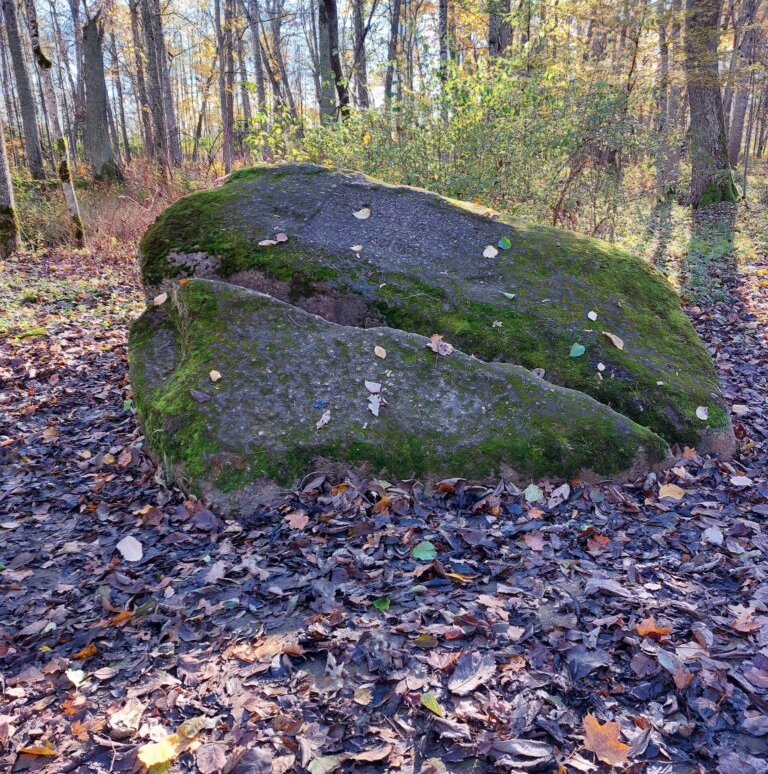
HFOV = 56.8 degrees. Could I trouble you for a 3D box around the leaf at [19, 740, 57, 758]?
[{"bbox_3d":[-0.829,0.865,1.698,0.090,0.030,0.045,0,20,0],"label":"leaf"}]

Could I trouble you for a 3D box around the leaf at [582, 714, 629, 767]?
[{"bbox_3d":[0.537,0.856,1.720,0.110,0.035,0.130,-5,21,-14],"label":"leaf"}]

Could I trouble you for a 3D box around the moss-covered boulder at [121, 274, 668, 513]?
[{"bbox_3d":[0.070,-0.040,3.077,2.300,0.800,0.920,0,20,0],"label":"moss-covered boulder"}]

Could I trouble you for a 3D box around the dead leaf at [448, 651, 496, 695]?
[{"bbox_3d":[0.241,0.779,1.930,0.105,0.040,0.160,17,26,39],"label":"dead leaf"}]

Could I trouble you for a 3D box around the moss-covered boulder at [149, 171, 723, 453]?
[{"bbox_3d":[0.190,-0.533,3.748,2.850,1.260,1.500,0,20,0],"label":"moss-covered boulder"}]

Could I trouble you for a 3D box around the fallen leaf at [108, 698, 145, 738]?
[{"bbox_3d":[-0.648,0.832,1.787,0.085,0.040,0.105,7,21,19],"label":"fallen leaf"}]

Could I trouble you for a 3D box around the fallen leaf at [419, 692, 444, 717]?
[{"bbox_3d":[0.131,0.878,1.964,0.048,0.020,0.088,-5,20,-13],"label":"fallen leaf"}]

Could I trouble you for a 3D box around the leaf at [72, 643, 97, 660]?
[{"bbox_3d":[-0.918,0.811,2.177,0.070,0.020,0.048,-17,26,-39],"label":"leaf"}]

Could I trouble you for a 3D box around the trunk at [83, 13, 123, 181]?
[{"bbox_3d":[-6.987,-7.186,17.623,0.900,3.700,0.900,-6,21,-20],"label":"trunk"}]

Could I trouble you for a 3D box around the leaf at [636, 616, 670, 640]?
[{"bbox_3d":[0.856,0.764,2.255,0.108,0.028,0.088,-1,20,0],"label":"leaf"}]

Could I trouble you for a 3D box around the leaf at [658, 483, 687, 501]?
[{"bbox_3d":[1.256,0.459,3.092,0.118,0.030,0.110,-1,20,0],"label":"leaf"}]

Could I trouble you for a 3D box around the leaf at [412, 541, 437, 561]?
[{"bbox_3d":[0.141,0.575,2.481,0.082,0.025,0.085,0,20,0],"label":"leaf"}]

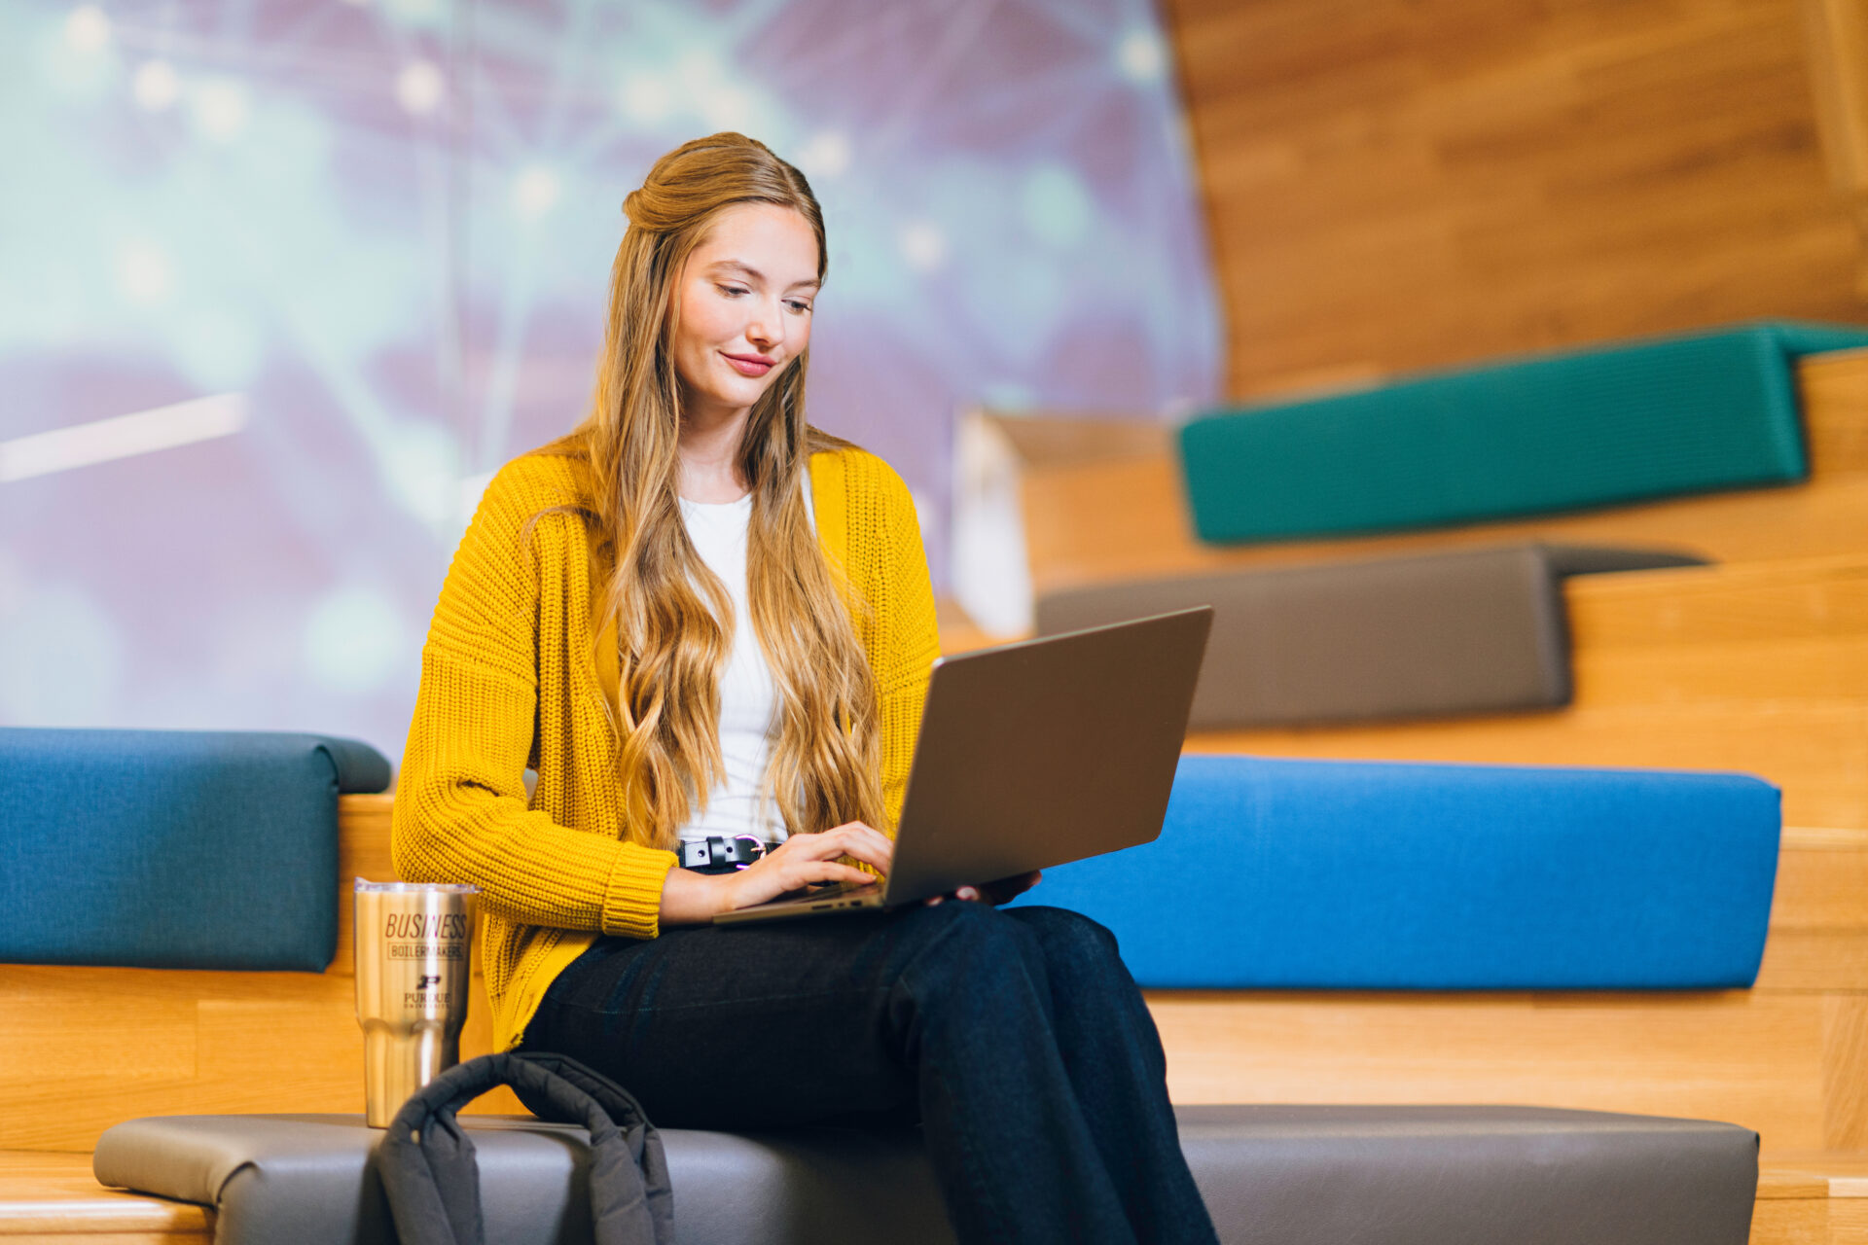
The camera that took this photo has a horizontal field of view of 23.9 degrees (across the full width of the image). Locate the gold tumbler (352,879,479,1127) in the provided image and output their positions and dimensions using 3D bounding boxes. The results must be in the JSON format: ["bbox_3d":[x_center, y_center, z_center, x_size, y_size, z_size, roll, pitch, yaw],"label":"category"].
[{"bbox_3d":[-0.431,0.318,3.680,0.104,0.207,0.104,0,-3,0],"label":"gold tumbler"}]

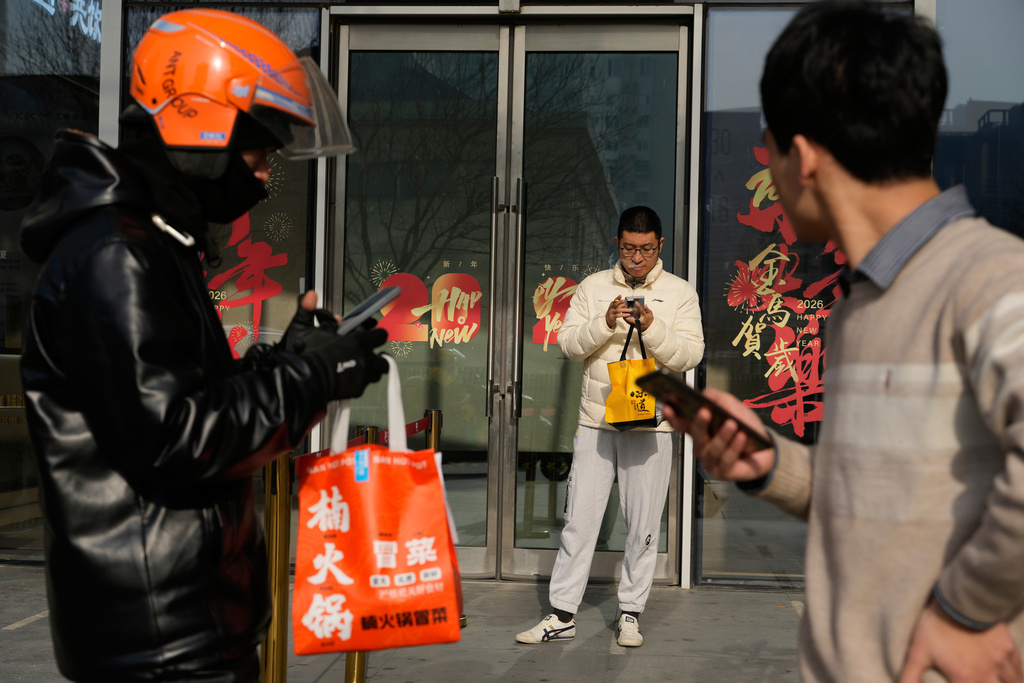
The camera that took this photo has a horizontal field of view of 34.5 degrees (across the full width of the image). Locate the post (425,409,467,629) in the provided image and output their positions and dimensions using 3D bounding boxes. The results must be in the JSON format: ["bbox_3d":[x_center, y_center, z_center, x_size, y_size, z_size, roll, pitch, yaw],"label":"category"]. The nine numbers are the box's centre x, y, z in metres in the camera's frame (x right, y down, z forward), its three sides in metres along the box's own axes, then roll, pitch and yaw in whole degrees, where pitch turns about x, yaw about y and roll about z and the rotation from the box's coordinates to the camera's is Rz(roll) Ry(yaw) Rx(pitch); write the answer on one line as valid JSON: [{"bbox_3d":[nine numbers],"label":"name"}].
[{"bbox_3d":[-0.333,0.724,6.825,0.315,0.885,0.315,1,-1,3],"label":"post"}]

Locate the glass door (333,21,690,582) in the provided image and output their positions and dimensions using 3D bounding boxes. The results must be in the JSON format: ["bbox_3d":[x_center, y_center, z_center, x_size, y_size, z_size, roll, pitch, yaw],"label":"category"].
[{"bbox_3d":[-0.017,-0.203,8.181,1.764,2.784,0.200,1,-1,6],"label":"glass door"}]

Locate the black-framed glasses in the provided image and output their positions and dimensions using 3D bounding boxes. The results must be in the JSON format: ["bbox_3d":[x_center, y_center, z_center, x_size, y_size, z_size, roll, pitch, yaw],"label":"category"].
[{"bbox_3d":[0.496,-0.369,6.475,0.146,0.046,0.142,1,16,3],"label":"black-framed glasses"}]

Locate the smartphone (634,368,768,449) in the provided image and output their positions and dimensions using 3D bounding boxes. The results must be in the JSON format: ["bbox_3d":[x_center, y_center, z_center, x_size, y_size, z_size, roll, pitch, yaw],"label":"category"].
[{"bbox_3d":[0.230,0.087,1.967,0.163,0.009,0.077,36,25,21],"label":"smartphone"}]

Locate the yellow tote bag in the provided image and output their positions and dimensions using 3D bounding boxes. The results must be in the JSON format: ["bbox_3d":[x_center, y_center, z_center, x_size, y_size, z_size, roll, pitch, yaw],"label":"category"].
[{"bbox_3d":[0.456,0.133,6.290,0.195,0.405,0.120,-2,-1,3],"label":"yellow tote bag"}]

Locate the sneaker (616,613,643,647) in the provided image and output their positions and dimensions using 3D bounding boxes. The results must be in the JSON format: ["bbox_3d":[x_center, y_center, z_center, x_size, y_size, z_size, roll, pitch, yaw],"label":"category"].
[{"bbox_3d":[0.467,1.130,6.528,0.100,0.105,0.272,1,-1,3],"label":"sneaker"}]

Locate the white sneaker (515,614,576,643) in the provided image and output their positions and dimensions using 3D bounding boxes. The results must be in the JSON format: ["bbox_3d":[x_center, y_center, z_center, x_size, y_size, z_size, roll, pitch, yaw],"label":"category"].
[{"bbox_3d":[0.136,1.121,6.515,0.268,0.105,0.100,2,-1,-35],"label":"white sneaker"}]

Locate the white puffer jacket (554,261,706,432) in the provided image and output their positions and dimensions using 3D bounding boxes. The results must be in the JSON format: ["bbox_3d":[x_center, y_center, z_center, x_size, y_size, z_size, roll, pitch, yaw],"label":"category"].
[{"bbox_3d":[0.469,0.012,6.470,0.560,0.670,0.420,1,-1,3],"label":"white puffer jacket"}]

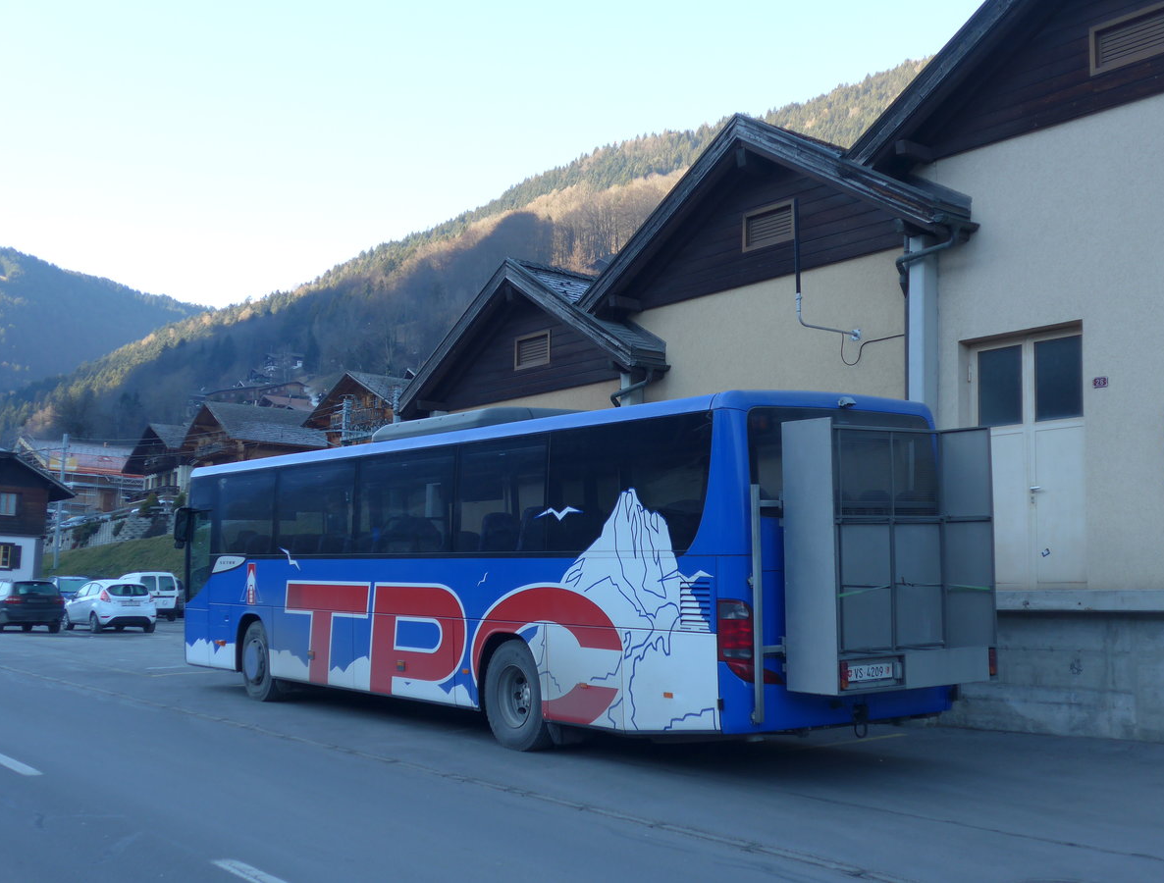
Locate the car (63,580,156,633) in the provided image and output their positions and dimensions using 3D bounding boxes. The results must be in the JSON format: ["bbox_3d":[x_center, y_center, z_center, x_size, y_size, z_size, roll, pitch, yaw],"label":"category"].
[{"bbox_3d":[-13.740,4.770,43.500,1.730,1.480,3.950,4,-7,-35],"label":"car"}]

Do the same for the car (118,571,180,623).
[{"bbox_3d":[-16.400,5.770,55.700,1.720,1.800,4.150,4,-6,-32],"label":"car"}]

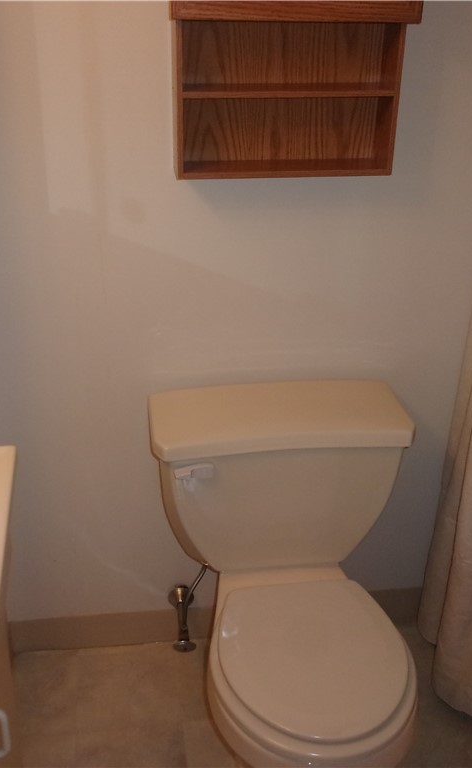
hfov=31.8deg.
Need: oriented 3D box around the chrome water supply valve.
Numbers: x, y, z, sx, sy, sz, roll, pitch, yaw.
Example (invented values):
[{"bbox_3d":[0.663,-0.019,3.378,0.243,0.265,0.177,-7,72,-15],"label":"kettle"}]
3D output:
[{"bbox_3d":[-0.110,0.481,1.893,0.086,0.222,0.167,-2,27,-8],"label":"chrome water supply valve"}]

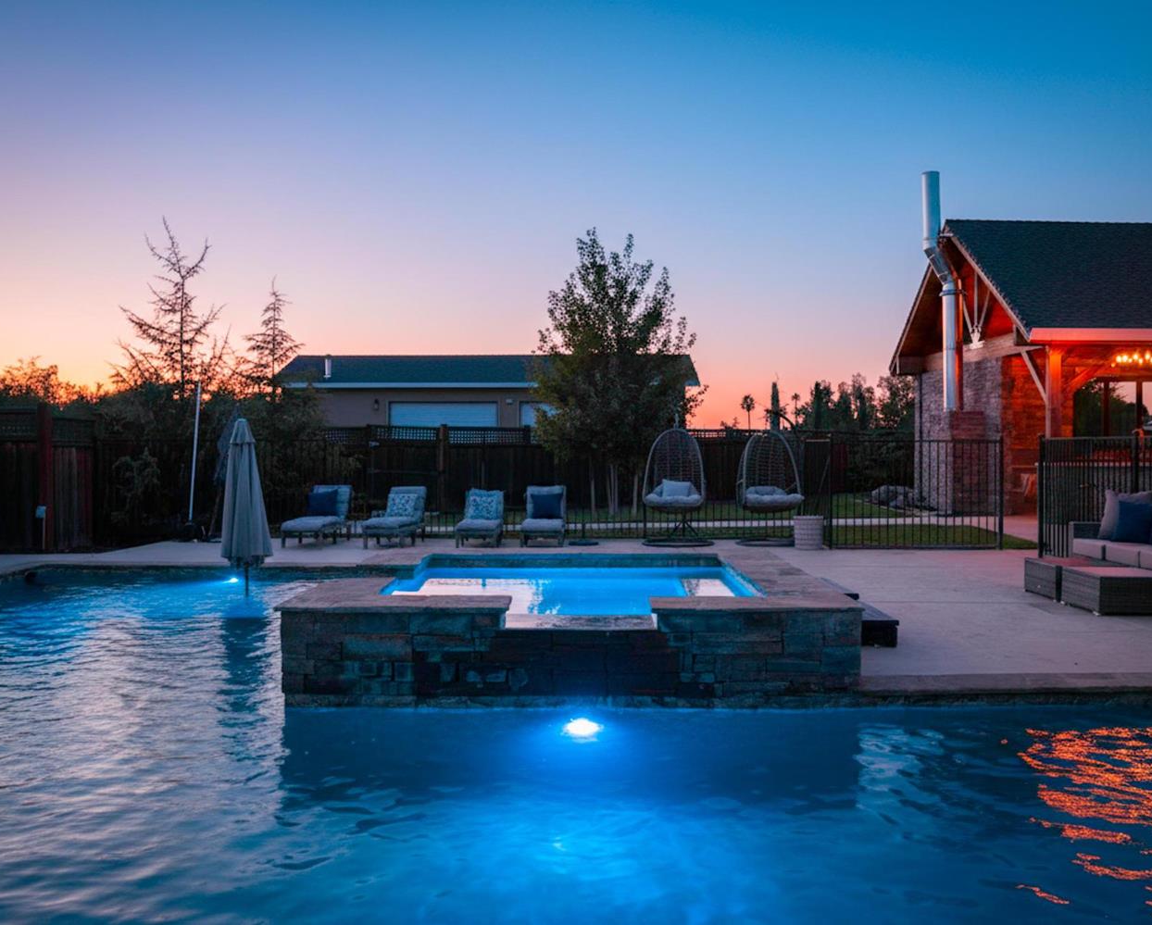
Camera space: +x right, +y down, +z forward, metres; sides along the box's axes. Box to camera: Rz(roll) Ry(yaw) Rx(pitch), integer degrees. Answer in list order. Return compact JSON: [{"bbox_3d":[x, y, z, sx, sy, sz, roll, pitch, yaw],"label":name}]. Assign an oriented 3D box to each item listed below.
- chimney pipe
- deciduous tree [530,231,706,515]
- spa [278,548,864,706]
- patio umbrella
[{"bbox_3d":[7.850,-3.680,20.800,0.820,5.200,0.420,0,1,0],"label":"chimney pipe"},{"bbox_3d":[0.860,-1.900,20.200,3.600,6.000,3.500,0,1,0],"label":"deciduous tree"},{"bbox_3d":[-0.030,1.100,7.190,3.380,0.580,3.280,0,1,0],"label":"spa"},{"bbox_3d":[-3.330,0.470,9.760,0.530,1.850,0.530,0,1,0],"label":"patio umbrella"}]

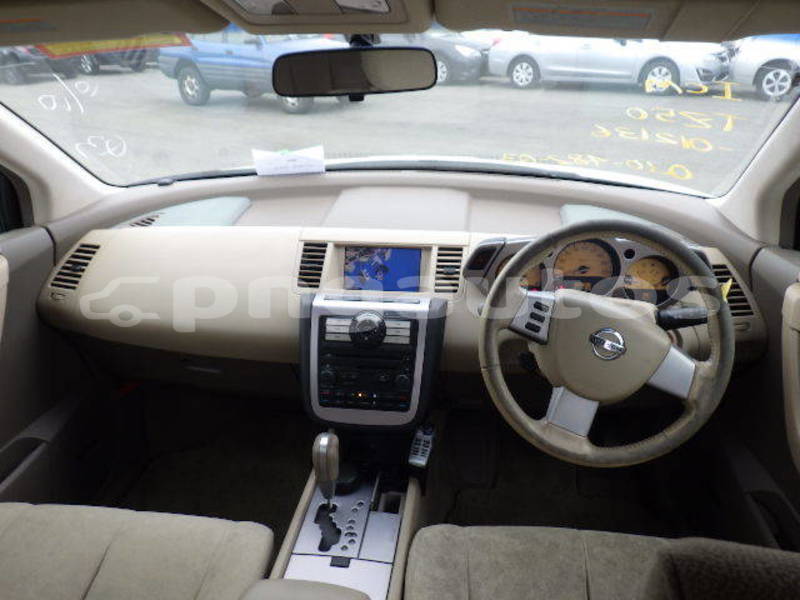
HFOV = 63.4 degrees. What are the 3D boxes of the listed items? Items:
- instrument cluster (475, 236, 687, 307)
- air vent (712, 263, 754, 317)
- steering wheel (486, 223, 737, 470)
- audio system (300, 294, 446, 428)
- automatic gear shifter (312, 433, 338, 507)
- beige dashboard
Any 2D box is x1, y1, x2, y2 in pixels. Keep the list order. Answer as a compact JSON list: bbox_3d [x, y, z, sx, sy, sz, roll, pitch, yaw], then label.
[{"bbox_3d":[0.330,-0.051,1.190,0.370,0.130,0.110,2,3,7],"label":"instrument cluster"},{"bbox_3d":[0.636,-0.018,1.235,0.070,0.100,0.045,2,3,7],"label":"air vent"},{"bbox_3d":[0.316,0.067,1.013,0.385,0.385,0.100,2,-2,7],"label":"steering wheel"},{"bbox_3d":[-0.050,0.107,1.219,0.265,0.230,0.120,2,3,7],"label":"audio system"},{"bbox_3d":[-0.126,0.292,1.100,0.046,0.143,0.056,3,23,7],"label":"automatic gear shifter"},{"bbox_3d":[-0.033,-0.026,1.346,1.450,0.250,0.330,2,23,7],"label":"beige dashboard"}]

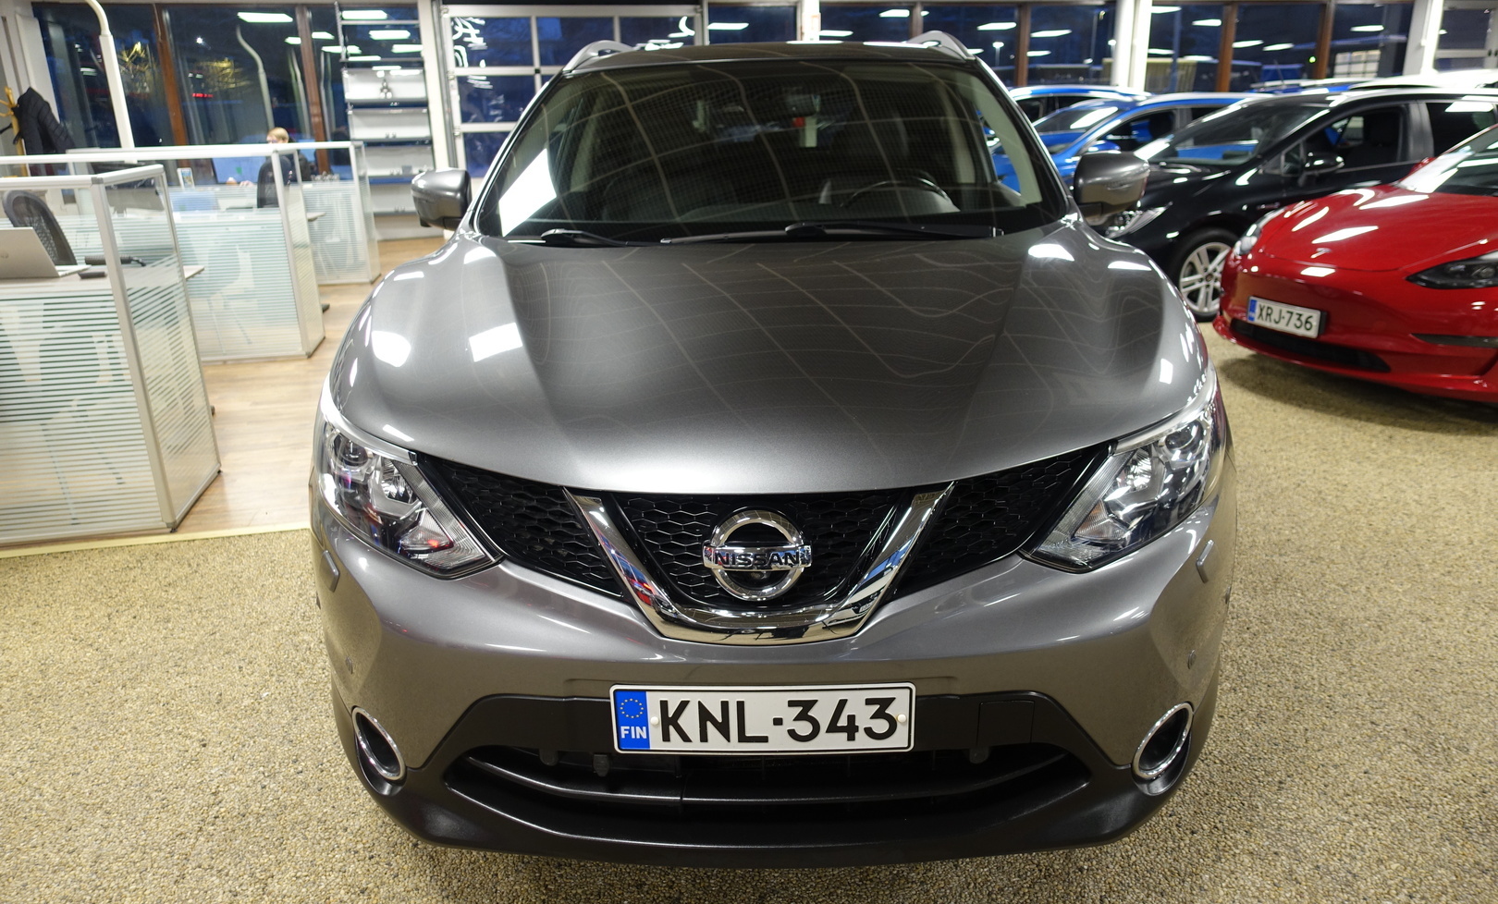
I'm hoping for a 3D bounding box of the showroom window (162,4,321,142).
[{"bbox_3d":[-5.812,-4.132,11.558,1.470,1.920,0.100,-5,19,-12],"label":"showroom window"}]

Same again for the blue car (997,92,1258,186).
[{"bbox_3d":[3.600,-2.824,10.019,4.350,1.500,1.800,-5,19,-12],"label":"blue car"}]

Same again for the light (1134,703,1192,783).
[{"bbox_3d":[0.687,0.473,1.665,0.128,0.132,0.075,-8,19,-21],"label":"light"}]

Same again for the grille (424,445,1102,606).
[{"bbox_3d":[0.019,0.109,1.505,1.070,0.190,0.200,-1,18,2],"label":"grille"}]

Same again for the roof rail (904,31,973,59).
[{"bbox_3d":[0.637,-1.495,3.722,0.080,0.120,1.650,-1,19,2],"label":"roof rail"}]

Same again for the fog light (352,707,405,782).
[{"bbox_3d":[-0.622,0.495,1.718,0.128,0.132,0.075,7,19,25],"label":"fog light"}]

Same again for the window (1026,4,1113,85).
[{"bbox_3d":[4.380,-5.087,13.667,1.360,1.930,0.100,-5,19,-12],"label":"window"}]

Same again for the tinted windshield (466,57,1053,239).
[{"bbox_3d":[0.053,-0.815,2.721,1.460,0.090,0.890,-1,49,2],"label":"tinted windshield"}]

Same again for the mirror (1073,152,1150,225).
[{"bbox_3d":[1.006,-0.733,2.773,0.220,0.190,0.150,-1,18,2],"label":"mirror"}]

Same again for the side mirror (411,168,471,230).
[{"bbox_3d":[-0.861,-0.717,2.830,0.200,0.170,0.140,-1,19,2],"label":"side mirror"}]

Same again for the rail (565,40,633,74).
[{"bbox_3d":[-0.485,-1.464,3.810,0.070,0.120,1.700,-1,18,2],"label":"rail"}]

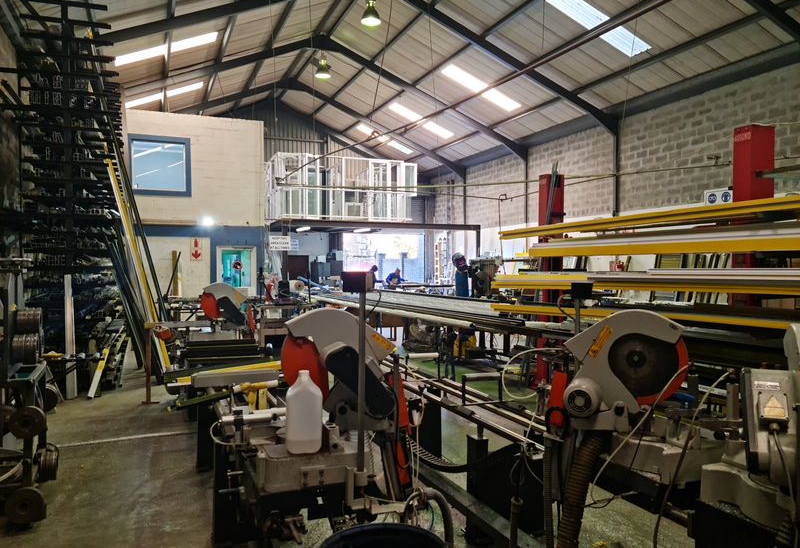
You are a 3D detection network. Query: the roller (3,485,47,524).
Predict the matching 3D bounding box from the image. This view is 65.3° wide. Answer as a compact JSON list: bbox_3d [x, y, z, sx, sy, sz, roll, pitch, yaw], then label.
[{"bbox_3d":[-2.220,1.375,3.700,0.215,0.215,0.080,0,1,-14],"label":"roller"}]

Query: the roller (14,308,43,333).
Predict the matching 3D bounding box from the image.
[{"bbox_3d":[-2.830,0.365,4.750,0.170,0.210,0.210,0,1,-21],"label":"roller"}]

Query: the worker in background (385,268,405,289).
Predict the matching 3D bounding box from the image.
[{"bbox_3d":[-0.160,0.570,22.000,0.580,1.500,0.580,1,1,38],"label":"worker in background"}]

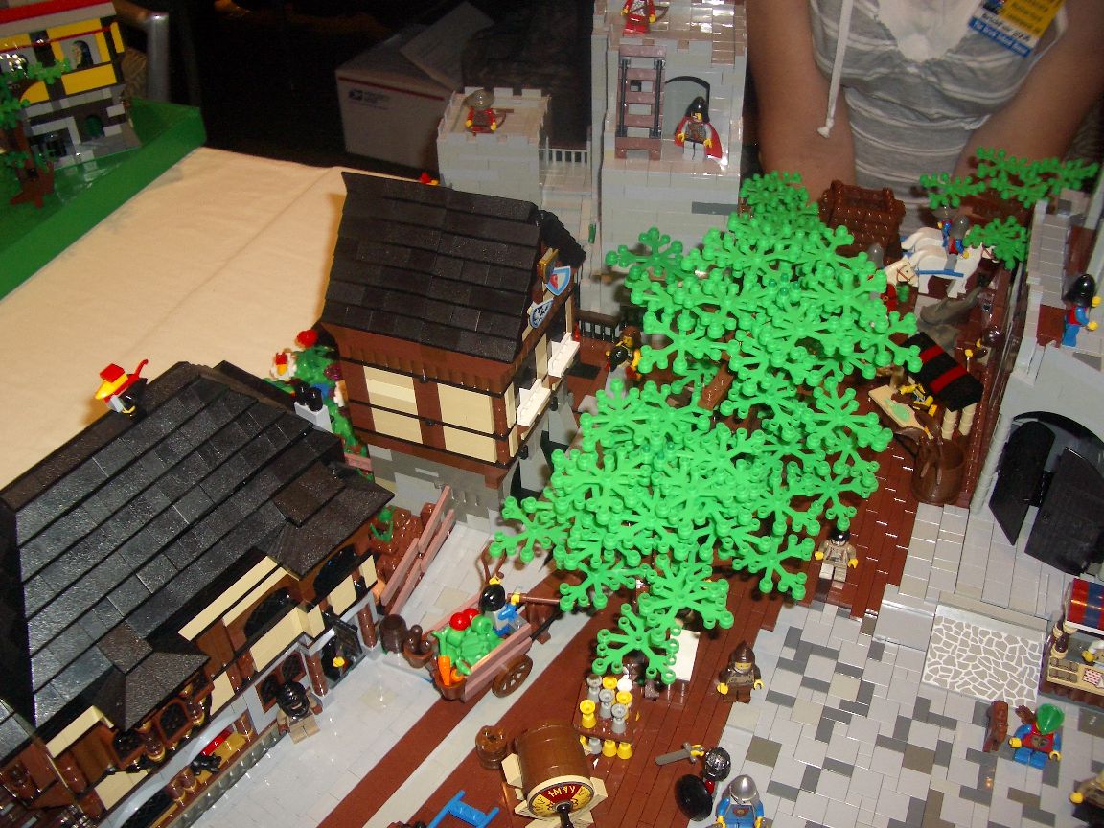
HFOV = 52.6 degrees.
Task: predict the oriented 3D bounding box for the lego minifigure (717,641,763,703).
[{"bbox_3d":[0.107,0.146,0.630,0.025,0.043,0.015,4,43,10],"label":"lego minifigure"}]

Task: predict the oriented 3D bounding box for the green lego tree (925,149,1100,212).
[{"bbox_3d":[0.348,-0.153,0.865,0.135,0.110,0.110,13,45,20],"label":"green lego tree"}]

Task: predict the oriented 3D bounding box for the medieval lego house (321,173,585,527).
[{"bbox_3d":[-0.050,-0.036,0.671,0.122,0.236,0.100,13,45,20],"label":"medieval lego house"}]

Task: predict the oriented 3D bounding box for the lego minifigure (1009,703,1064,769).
[{"bbox_3d":[0.256,0.170,0.587,0.026,0.043,0.018,13,45,20],"label":"lego minifigure"}]

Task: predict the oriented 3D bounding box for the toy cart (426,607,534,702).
[{"bbox_3d":[-0.042,0.138,0.657,0.047,0.039,0.058,28,52,32],"label":"toy cart"}]

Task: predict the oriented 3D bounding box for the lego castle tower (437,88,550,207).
[{"bbox_3d":[-0.041,-0.191,0.939,0.080,0.150,0.080,2,43,8],"label":"lego castle tower"}]

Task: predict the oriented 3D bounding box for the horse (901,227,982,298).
[{"bbox_3d":[0.314,-0.113,0.882,0.064,0.042,0.019,13,45,20],"label":"horse"}]

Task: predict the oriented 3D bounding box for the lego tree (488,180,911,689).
[{"bbox_3d":[0.098,0.007,0.633,0.190,0.240,0.260,13,45,20],"label":"lego tree"}]

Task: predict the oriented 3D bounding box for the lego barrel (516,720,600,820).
[{"bbox_3d":[0.002,0.189,0.592,0.040,0.041,0.037,-10,42,-5],"label":"lego barrel"}]

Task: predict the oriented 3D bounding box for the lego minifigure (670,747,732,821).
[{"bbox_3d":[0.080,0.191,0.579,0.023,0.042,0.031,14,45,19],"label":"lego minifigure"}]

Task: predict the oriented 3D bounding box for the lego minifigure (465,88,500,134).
[{"bbox_3d":[-0.054,-0.232,0.872,0.025,0.043,0.016,0,42,7],"label":"lego minifigure"}]

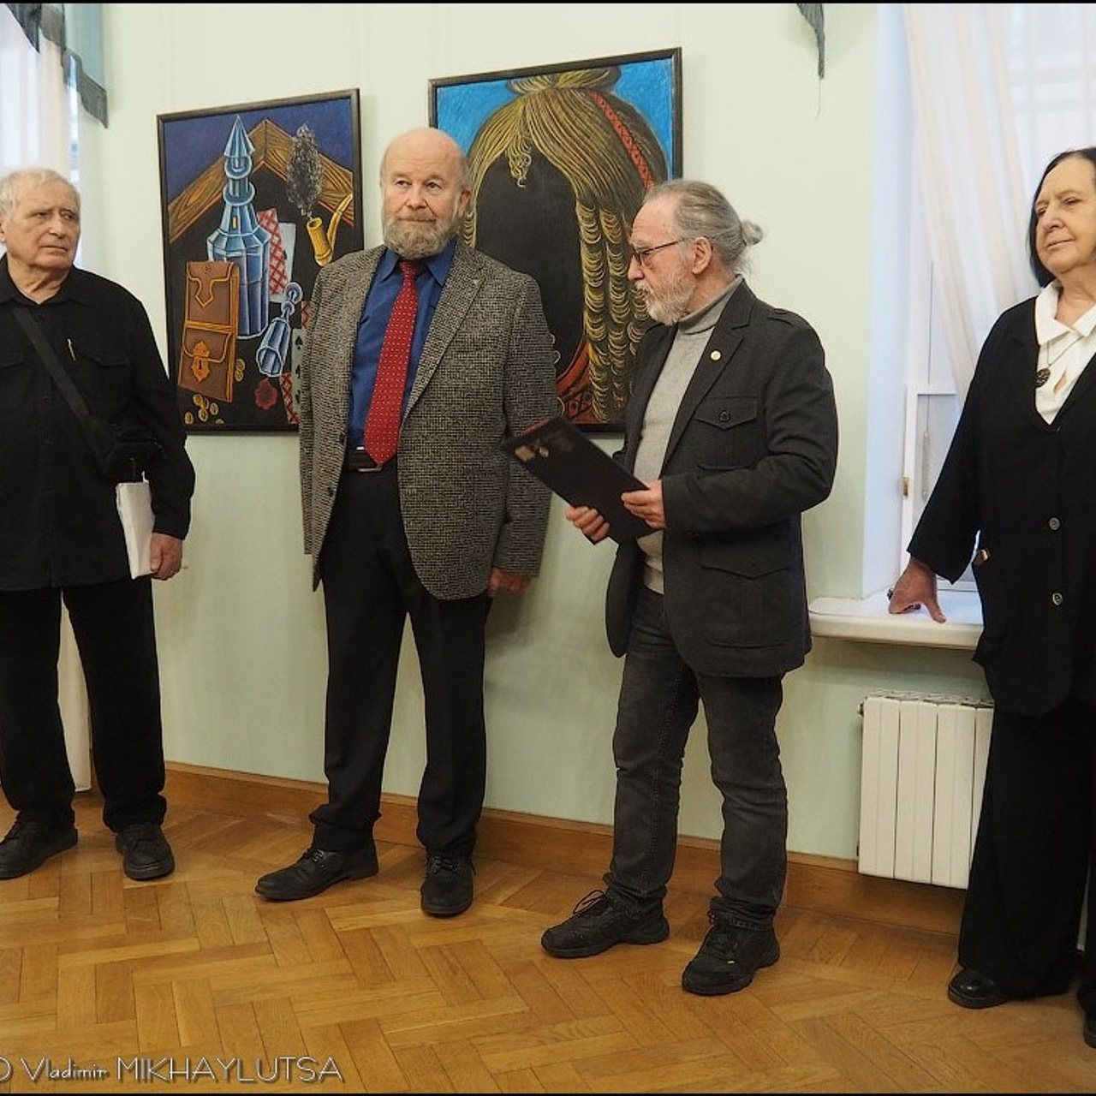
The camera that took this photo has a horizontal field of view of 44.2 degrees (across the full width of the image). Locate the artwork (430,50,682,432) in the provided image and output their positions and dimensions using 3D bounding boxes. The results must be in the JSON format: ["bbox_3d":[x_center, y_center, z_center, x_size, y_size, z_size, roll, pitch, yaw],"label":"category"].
[{"bbox_3d":[0.018,-0.728,3.323,0.678,0.886,0.040,3,8,26],"label":"artwork"}]

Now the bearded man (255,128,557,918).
[{"bbox_3d":[-0.325,-0.067,3.275,0.620,1.810,0.390,2,5,22],"label":"bearded man"}]

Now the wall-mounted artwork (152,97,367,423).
[{"bbox_3d":[-0.776,-0.758,3.714,0.678,0.886,0.040,3,8,26],"label":"wall-mounted artwork"}]

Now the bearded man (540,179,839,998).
[{"bbox_3d":[0.309,0.068,2.841,0.460,1.620,0.540,-3,6,-40],"label":"bearded man"}]

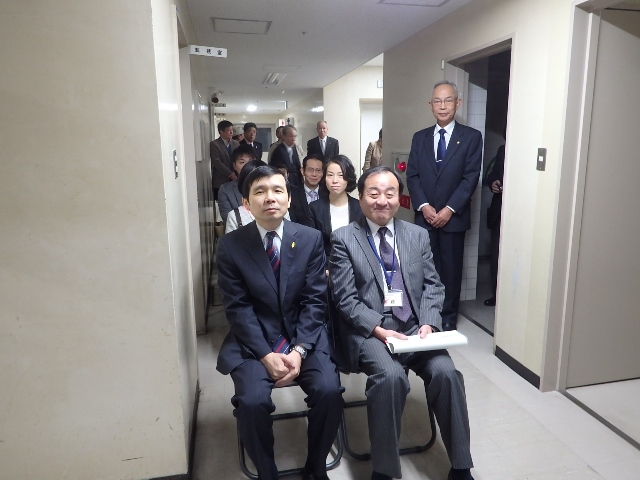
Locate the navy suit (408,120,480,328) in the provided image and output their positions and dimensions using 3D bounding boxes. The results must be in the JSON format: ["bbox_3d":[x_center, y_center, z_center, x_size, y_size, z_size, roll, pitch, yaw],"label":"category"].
[{"bbox_3d":[0.885,-0.106,3.108,0.500,1.384,0.310,4,13,23],"label":"navy suit"}]

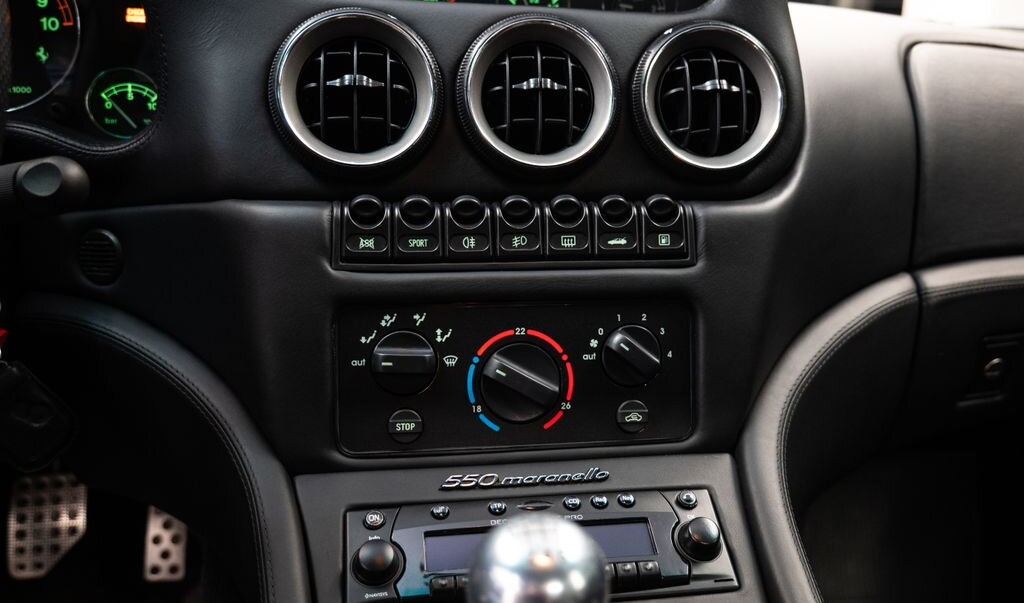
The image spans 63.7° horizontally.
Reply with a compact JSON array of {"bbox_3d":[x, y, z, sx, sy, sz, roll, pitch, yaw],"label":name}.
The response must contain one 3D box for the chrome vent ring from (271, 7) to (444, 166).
[{"bbox_3d":[-0.084,-0.112,0.450,0.090,0.090,0.028,-1,-2,-9],"label":"chrome vent ring"}]

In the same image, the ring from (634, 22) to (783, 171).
[{"bbox_3d":[0.112,-0.115,0.477,0.090,0.090,0.024,-1,-2,-9],"label":"ring"}]

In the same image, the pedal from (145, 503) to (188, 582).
[{"bbox_3d":[-0.371,0.247,0.892,0.042,0.105,0.015,-1,-25,-9],"label":"pedal"}]

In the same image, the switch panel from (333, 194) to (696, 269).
[{"bbox_3d":[0.005,-0.038,0.446,0.198,0.040,0.021,-1,-5,-9],"label":"switch panel"}]

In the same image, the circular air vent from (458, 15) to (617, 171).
[{"bbox_3d":[0.014,-0.113,0.461,0.090,0.090,0.024,-1,-2,-9],"label":"circular air vent"}]

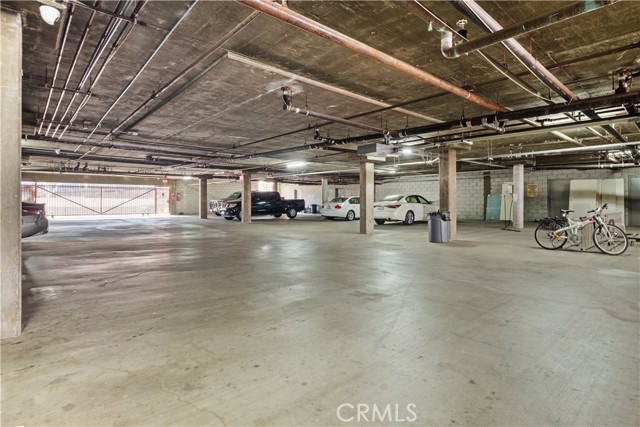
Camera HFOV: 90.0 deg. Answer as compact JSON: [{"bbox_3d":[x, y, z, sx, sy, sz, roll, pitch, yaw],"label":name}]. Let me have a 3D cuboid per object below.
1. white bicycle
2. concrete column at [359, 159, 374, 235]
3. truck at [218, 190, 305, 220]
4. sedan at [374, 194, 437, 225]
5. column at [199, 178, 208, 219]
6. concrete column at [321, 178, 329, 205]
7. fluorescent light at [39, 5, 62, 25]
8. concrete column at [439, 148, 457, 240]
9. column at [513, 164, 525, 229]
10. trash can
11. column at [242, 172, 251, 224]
[{"bbox_3d":[5.950,0.336,7.323,1.700,1.090,0.570,2,3,45],"label":"white bicycle"},{"bbox_3d":[1.662,-0.549,11.357,0.410,2.520,0.300,-2,2,-41],"label":"concrete column"},{"bbox_3d":[-3.487,-0.521,20.352,5.200,1.780,1.860,-1,2,-39],"label":"truck"},{"bbox_3d":[4.440,-0.219,16.307,1.840,1.440,4.780,2,3,44],"label":"sedan"},{"bbox_3d":[-7.521,-0.966,20.607,0.410,2.550,0.300,-2,2,-41],"label":"column"},{"bbox_3d":[0.292,-0.940,20.259,0.370,2.550,0.370,0,2,0],"label":"concrete column"},{"bbox_3d":[-2.189,-1.609,2.595,0.140,0.130,0.140,-1,2,-42],"label":"fluorescent light"},{"bbox_3d":[3.712,-0.521,9.217,0.450,2.580,0.290,-1,2,-42],"label":"concrete column"},{"bbox_3d":[8.181,-0.646,13.159,0.360,2.550,0.360,0,2,0],"label":"column"},{"bbox_3d":[3.290,0.374,8.816,0.540,0.820,0.540,-1,2,-42],"label":"trash can"},{"bbox_3d":[-3.856,-0.836,16.706,0.410,2.580,0.300,-2,2,-41],"label":"column"}]

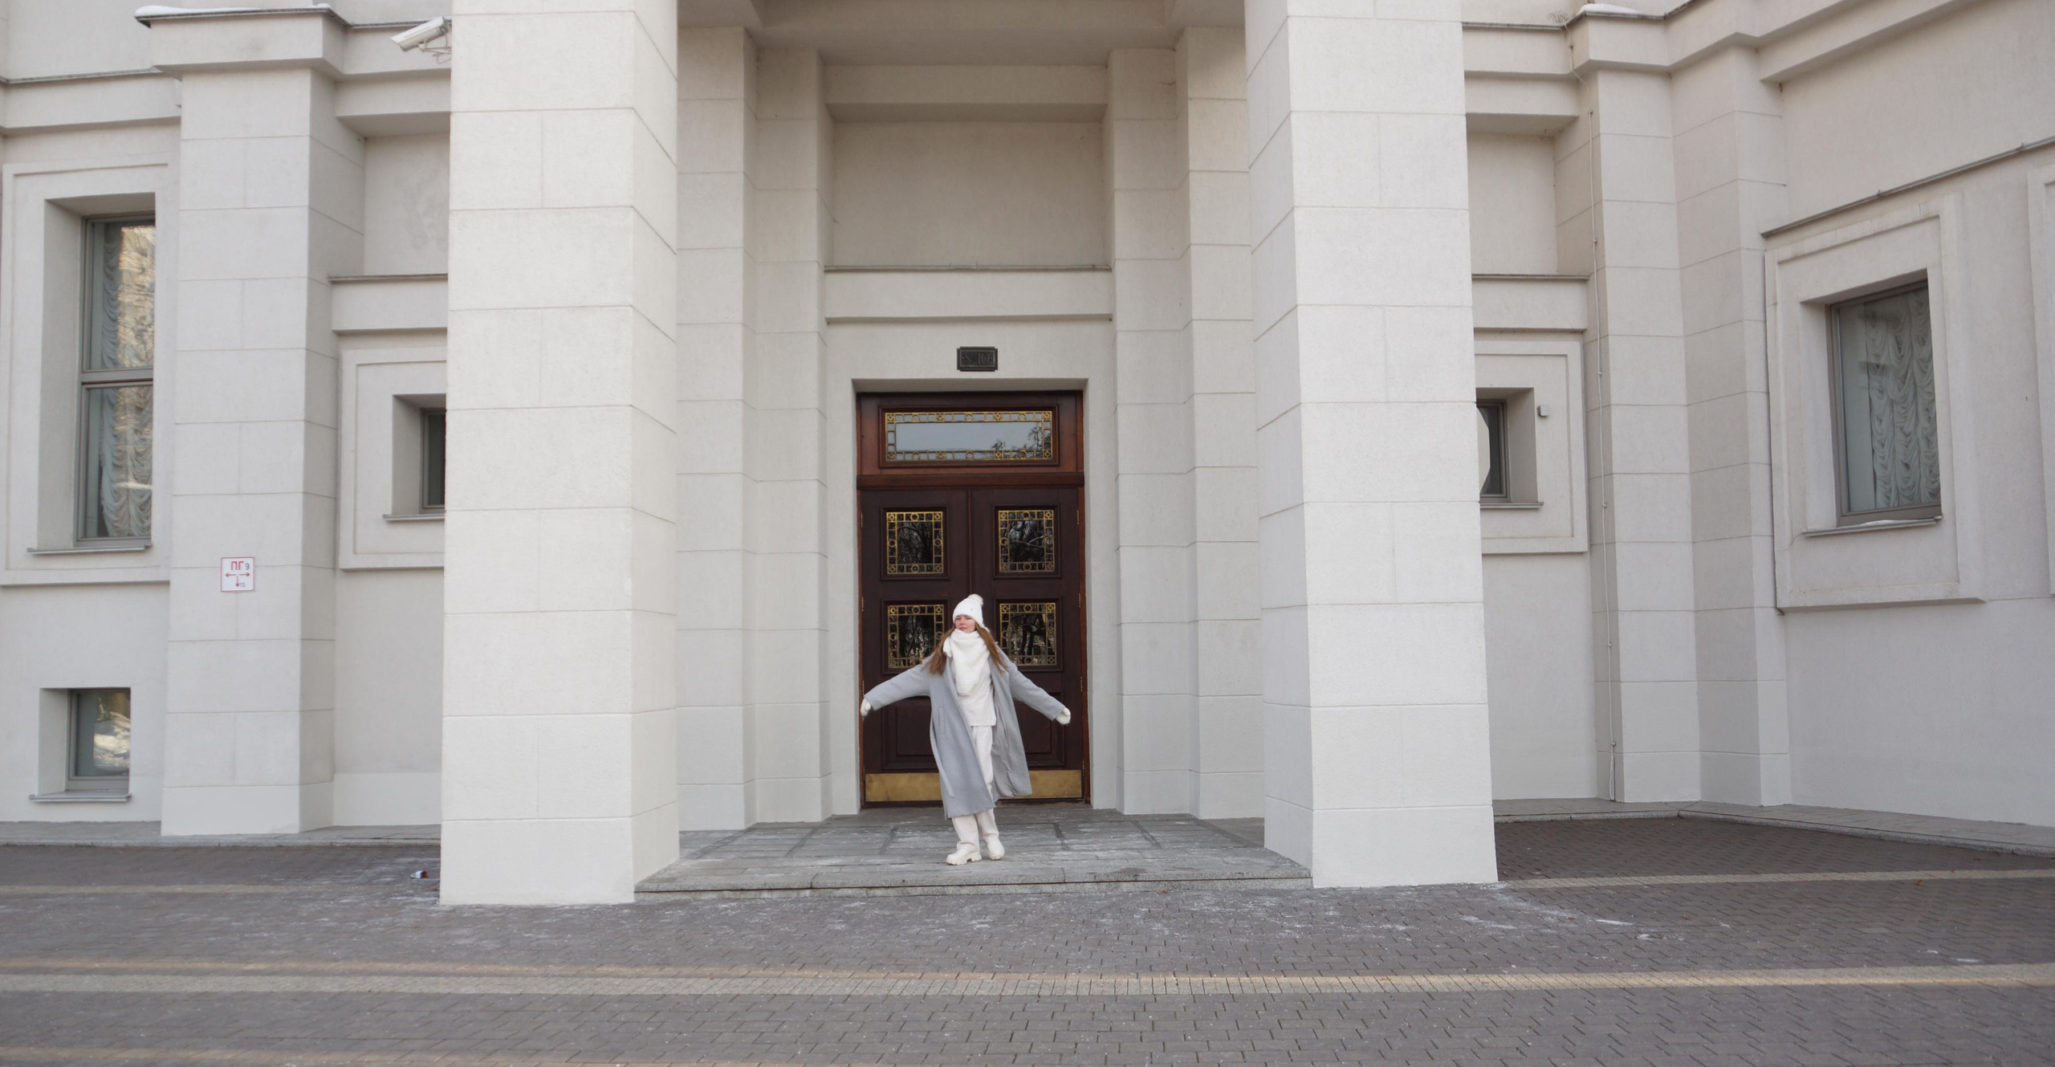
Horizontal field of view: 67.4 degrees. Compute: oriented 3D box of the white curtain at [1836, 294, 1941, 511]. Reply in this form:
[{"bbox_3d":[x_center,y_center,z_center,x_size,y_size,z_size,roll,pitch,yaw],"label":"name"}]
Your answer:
[{"bbox_3d":[6.769,-1.000,12.032,0.120,1.802,1.120,1,-5,-22],"label":"white curtain"}]

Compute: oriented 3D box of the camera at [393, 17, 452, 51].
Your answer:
[{"bbox_3d":[-3.769,-3.097,9.584,0.350,0.110,0.110,-20,-7,6],"label":"camera"}]

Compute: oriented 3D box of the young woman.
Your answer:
[{"bbox_3d":[-0.394,1.242,9.897,1.320,1.699,0.500,-2,-4,12],"label":"young woman"}]

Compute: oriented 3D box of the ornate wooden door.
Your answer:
[{"bbox_3d":[-0.467,0.554,13.388,1.945,3.586,0.150,-1,-4,-2],"label":"ornate wooden door"}]

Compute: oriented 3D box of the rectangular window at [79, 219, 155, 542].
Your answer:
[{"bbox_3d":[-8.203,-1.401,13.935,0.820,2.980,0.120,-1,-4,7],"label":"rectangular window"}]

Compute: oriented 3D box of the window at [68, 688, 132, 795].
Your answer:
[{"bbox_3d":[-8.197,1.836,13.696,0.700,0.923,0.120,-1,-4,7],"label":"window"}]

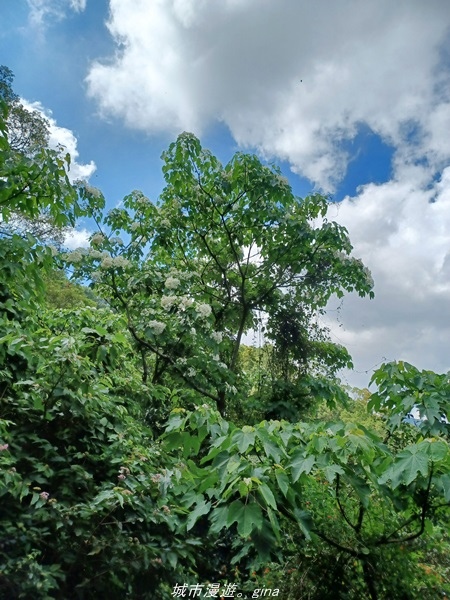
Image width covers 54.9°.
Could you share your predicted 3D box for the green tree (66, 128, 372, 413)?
[{"bbox_3d":[-0.100,-0.450,7.800,5.400,5.500,4.500,0,-13,0],"label":"green tree"}]

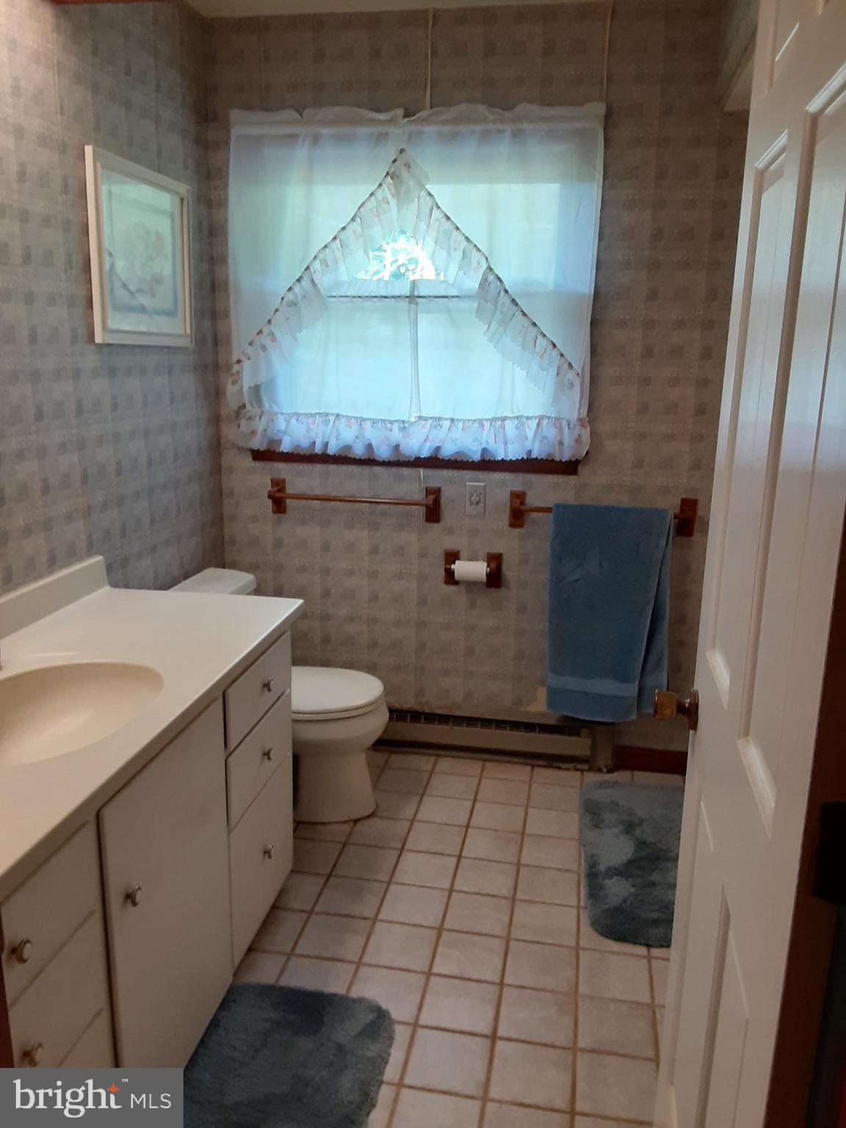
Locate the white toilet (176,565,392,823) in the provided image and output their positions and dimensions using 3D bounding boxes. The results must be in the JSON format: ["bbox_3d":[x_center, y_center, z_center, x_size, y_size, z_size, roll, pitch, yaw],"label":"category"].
[{"bbox_3d":[-0.448,0.431,2.810,0.690,0.695,0.500,4,13,10],"label":"white toilet"}]

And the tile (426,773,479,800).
[{"bbox_3d":[0.100,0.739,2.899,0.156,0.010,0.156,3,13,10],"label":"tile"}]

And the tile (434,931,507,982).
[{"bbox_3d":[0.113,0.939,2.101,0.158,0.010,0.158,3,13,10],"label":"tile"}]

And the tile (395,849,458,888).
[{"bbox_3d":[0.009,0.881,2.521,0.163,0.010,0.157,4,14,10],"label":"tile"}]

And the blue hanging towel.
[{"bbox_3d":[0.609,0.170,2.905,0.394,0.732,0.075,3,13,10],"label":"blue hanging towel"}]

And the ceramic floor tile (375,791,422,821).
[{"bbox_3d":[-0.097,0.789,2.859,0.162,0.010,0.162,4,13,10],"label":"ceramic floor tile"}]

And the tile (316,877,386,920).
[{"bbox_3d":[-0.189,0.899,2.367,0.162,0.010,0.162,4,13,10],"label":"tile"}]

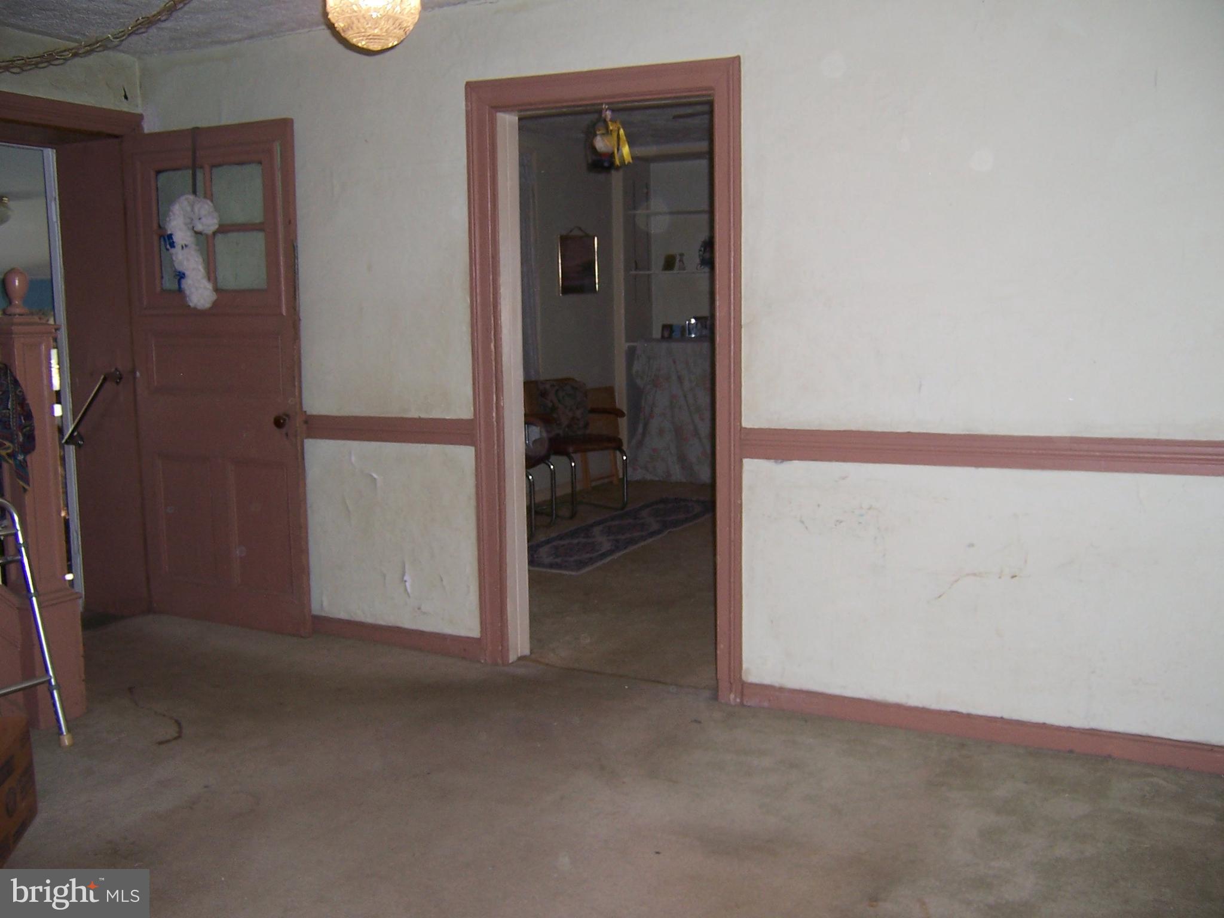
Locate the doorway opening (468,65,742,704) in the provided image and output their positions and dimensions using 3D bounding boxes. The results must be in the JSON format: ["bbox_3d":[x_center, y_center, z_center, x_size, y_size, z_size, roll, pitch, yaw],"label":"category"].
[{"bbox_3d":[-0.010,-0.271,4.179,1.050,2.150,0.160,3,7,26],"label":"doorway opening"}]

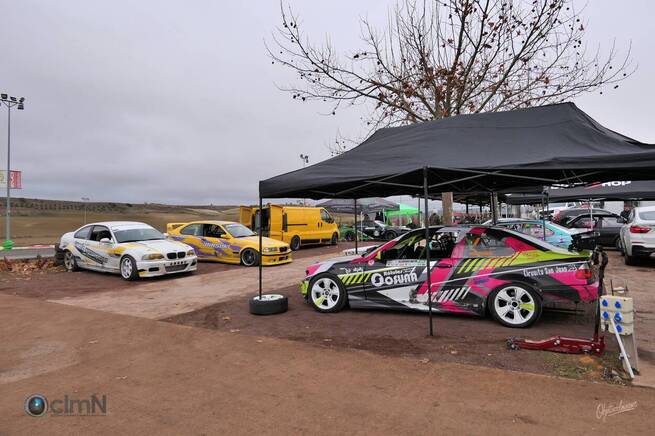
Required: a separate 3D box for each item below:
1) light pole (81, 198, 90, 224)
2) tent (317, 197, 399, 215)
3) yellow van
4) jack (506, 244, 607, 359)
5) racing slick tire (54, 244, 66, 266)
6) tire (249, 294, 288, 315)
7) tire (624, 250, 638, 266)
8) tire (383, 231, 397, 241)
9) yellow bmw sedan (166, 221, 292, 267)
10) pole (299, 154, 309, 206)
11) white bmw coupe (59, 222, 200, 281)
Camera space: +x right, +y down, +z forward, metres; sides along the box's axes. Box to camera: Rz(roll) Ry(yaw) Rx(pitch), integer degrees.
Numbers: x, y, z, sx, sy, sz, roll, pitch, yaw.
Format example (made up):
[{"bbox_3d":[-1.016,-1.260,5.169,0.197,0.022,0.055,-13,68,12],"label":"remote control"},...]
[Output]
[{"bbox_3d":[-52.681,-0.471,95.000,1.750,8.200,0.700,0,0,0],"label":"light pole"},{"bbox_3d":[1.957,-0.085,28.000,5.000,3.000,3.400,0,0,-12],"label":"tent"},{"bbox_3d":[-1.478,0.471,21.763,2.000,1.960,5.430,0,0,36],"label":"yellow van"},{"bbox_3d":[2.554,0.910,4.983,1.000,1.160,0.360,0,0,12],"label":"jack"},{"bbox_3d":[-8.415,1.167,14.004,0.630,0.670,0.600,0,0,0],"label":"racing slick tire"},{"bbox_3d":[-0.945,1.388,7.075,0.630,0.220,0.630,0,0,0],"label":"tire"},{"bbox_3d":[9.041,1.075,12.954,0.290,0.720,0.720,0,0,31],"label":"tire"},{"bbox_3d":[3.832,1.093,26.304,0.640,0.640,0.250,0,0,18],"label":"tire"},{"bbox_3d":[-3.259,0.803,14.465,4.480,1.360,1.750,0,0,28],"label":"yellow bmw sedan"},{"bbox_3d":[-2.585,-2.792,48.000,1.200,8.380,0.600,0,0,0],"label":"pole"},{"bbox_3d":[-5.559,0.816,12.015,4.510,1.370,1.800,0,0,34],"label":"white bmw coupe"}]

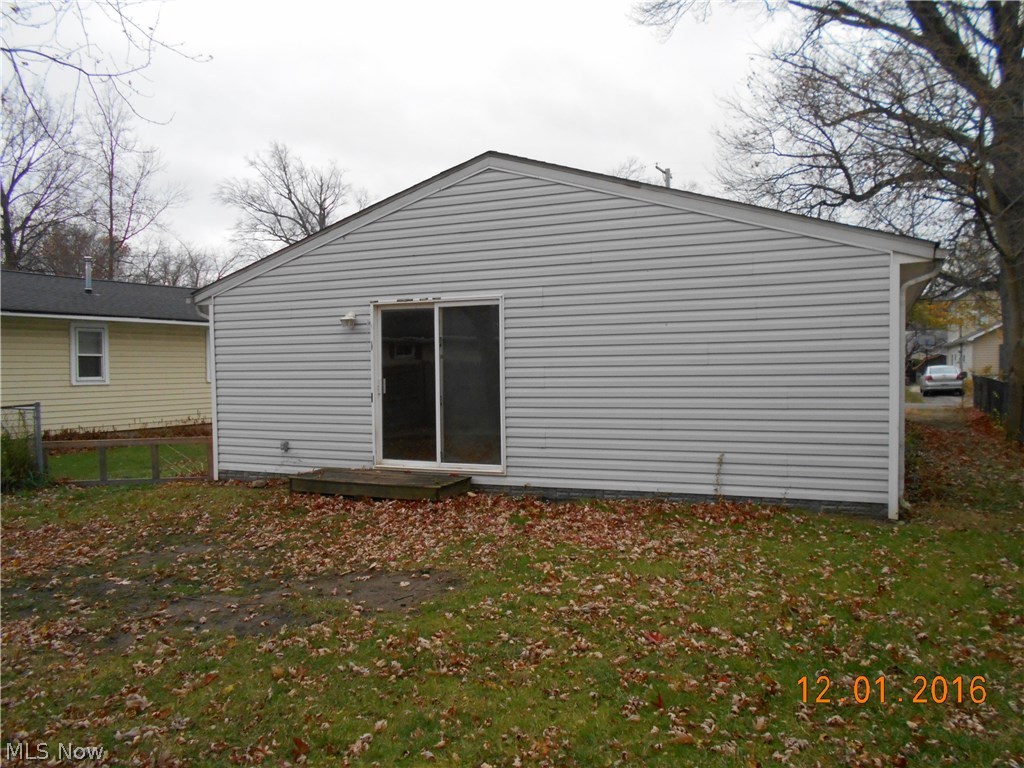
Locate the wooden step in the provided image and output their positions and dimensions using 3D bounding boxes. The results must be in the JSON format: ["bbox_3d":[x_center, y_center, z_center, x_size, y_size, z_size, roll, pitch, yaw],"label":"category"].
[{"bbox_3d":[-1.574,1.187,9.156,2.100,0.170,0.820,0,2,23],"label":"wooden step"}]

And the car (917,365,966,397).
[{"bbox_3d":[20.862,-0.244,37.322,1.820,1.450,4.800,0,2,27],"label":"car"}]

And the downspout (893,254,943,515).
[{"bbox_3d":[3.863,0.042,7.369,0.420,2.509,0.150,0,2,23],"label":"downspout"}]

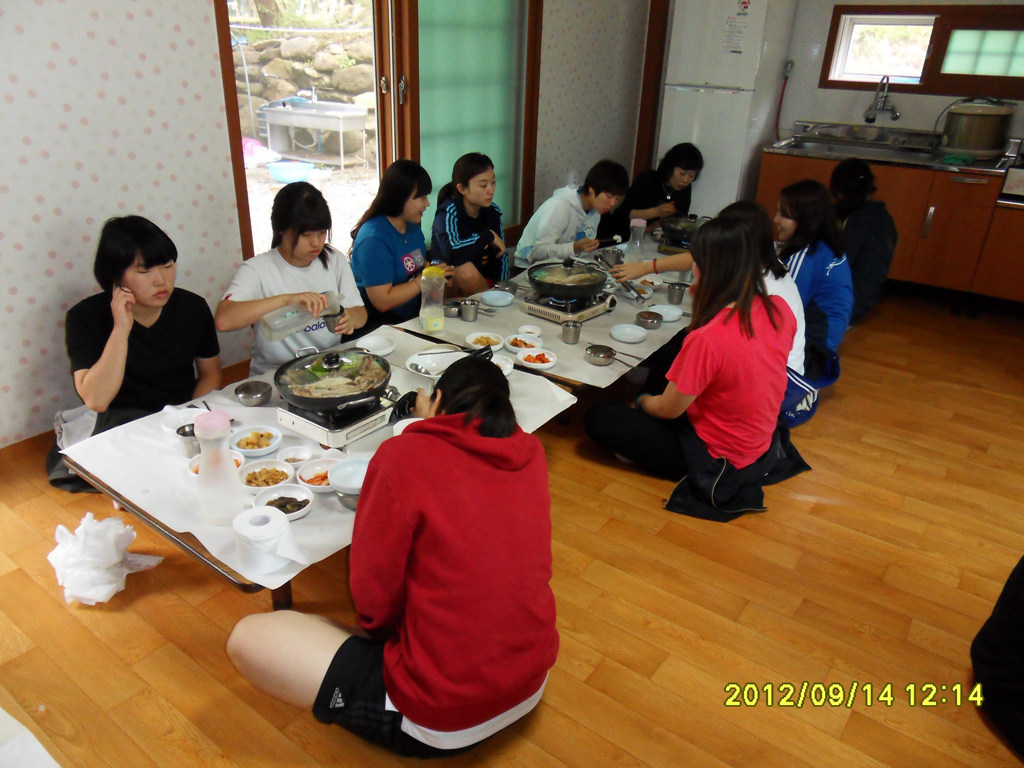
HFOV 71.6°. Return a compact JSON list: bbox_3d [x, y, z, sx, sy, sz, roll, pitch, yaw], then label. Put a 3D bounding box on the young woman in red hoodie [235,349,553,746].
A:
[{"bbox_3d":[-0.181,0.291,1.456,0.660,0.770,0.660,-20,33,-40],"label":"young woman in red hoodie"}]

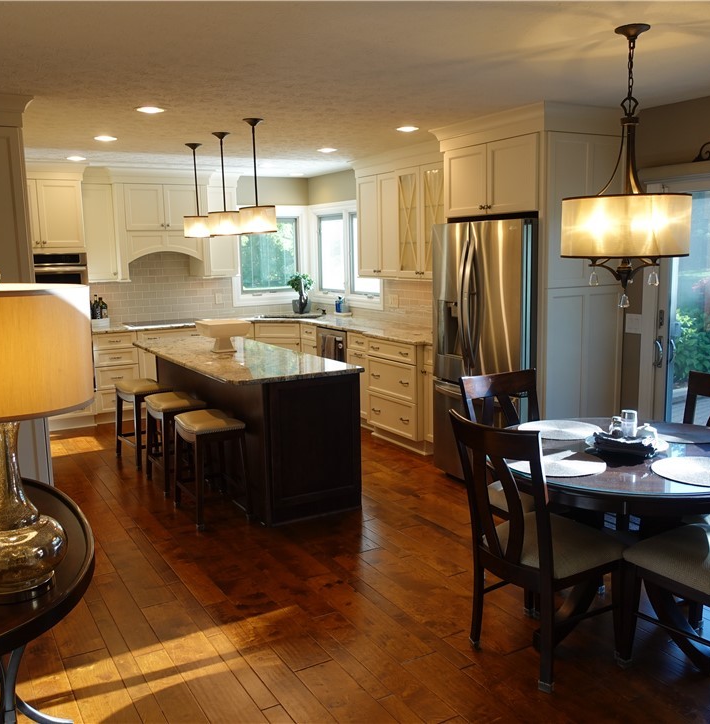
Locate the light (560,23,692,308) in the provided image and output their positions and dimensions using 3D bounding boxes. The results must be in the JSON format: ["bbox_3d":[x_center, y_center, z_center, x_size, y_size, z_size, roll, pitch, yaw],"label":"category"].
[{"bbox_3d":[1.083,-0.754,2.869,0.490,1.080,0.490,-6,10,-29],"label":"light"}]

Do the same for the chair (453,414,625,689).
[{"bbox_3d":[0.680,0.679,2.794,0.580,1.010,0.480,-8,11,-36],"label":"chair"}]

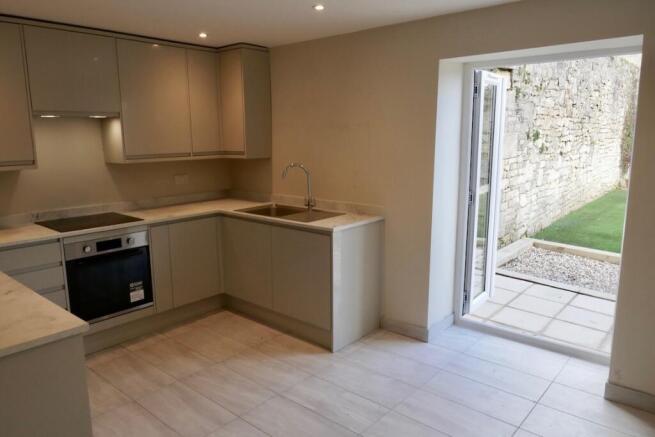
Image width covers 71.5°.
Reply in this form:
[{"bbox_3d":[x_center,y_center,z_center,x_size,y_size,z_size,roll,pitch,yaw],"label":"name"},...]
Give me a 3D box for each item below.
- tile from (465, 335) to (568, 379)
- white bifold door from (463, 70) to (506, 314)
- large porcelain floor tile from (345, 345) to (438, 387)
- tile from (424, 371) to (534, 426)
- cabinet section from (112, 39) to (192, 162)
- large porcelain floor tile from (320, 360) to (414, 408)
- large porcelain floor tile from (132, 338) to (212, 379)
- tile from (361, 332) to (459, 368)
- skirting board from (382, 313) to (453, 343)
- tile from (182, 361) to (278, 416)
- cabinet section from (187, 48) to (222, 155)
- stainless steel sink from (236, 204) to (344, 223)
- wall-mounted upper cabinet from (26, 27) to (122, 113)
[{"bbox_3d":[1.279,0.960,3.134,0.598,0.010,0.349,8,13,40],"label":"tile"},{"bbox_3d":[1.330,-0.193,3.824,0.080,1.974,0.558,8,12,40],"label":"white bifold door"},{"bbox_3d":[0.436,0.995,3.090,0.597,0.010,0.304,8,12,40],"label":"large porcelain floor tile"},{"bbox_3d":[0.870,1.042,2.663,0.598,0.010,0.291,8,13,40],"label":"tile"},{"bbox_3d":[-1.511,-0.961,3.811,0.335,0.905,0.594,8,13,40],"label":"cabinet section"},{"bbox_3d":[0.236,1.034,2.865,0.597,0.010,0.304,8,12,40],"label":"large porcelain floor tile"},{"bbox_3d":[-1.068,0.974,3.162,0.598,0.010,0.291,8,13,40],"label":"large porcelain floor tile"},{"bbox_3d":[0.636,0.956,3.316,0.597,0.010,0.304,8,12,40],"label":"tile"},{"bbox_3d":[0.759,0.833,3.716,0.409,0.102,0.473,8,12,40],"label":"skirting board"},{"bbox_3d":[-0.613,1.035,2.777,0.598,0.010,0.291,8,13,40],"label":"tile"},{"bbox_3d":[-1.214,-1.025,4.143,0.330,0.895,0.306,8,13,40],"label":"cabinet section"},{"bbox_3d":[-0.333,0.030,3.864,0.937,0.170,0.498,8,12,40],"label":"stainless steel sink"},{"bbox_3d":[-1.913,-1.050,3.360,0.334,0.583,0.608,8,12,40],"label":"wall-mounted upper cabinet"}]

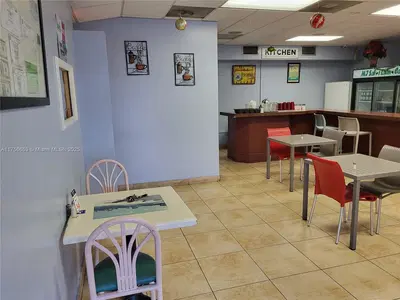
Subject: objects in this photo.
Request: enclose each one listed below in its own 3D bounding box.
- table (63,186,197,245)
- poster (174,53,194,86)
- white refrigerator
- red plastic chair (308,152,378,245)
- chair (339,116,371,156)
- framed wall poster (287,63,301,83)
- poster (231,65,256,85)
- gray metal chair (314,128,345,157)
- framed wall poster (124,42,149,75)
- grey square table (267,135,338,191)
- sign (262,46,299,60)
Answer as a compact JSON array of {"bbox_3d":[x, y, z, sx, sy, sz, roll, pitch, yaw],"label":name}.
[{"bbox_3d":[-0.532,0.814,2.372,0.820,0.750,0.780,-4,12,-15],"label":"table"},{"bbox_3d":[-0.245,-1.305,4.896,0.335,0.515,0.025,-4,12,-15],"label":"poster"},{"bbox_3d":[3.894,-0.911,8.029,0.720,1.740,0.830,-4,12,-15],"label":"white refrigerator"},{"bbox_3d":[1.598,0.515,3.372,0.530,0.850,0.470,-4,12,-15],"label":"red plastic chair"},{"bbox_3d":[3.074,-0.133,5.989,0.470,1.040,0.470,-4,12,-15],"label":"chair"},{"bbox_3d":[2.671,-2.161,8.482,0.405,0.550,0.030,-4,12,-15],"label":"framed wall poster"},{"bbox_3d":[1.202,-2.009,8.081,0.680,0.515,0.030,-4,12,-15],"label":"poster"},{"bbox_3d":[2.157,0.119,5.313,0.540,0.850,0.470,-4,12,-15],"label":"gray metal chair"},{"bbox_3d":[-0.973,-1.419,4.661,0.340,0.510,0.025,-4,12,-15],"label":"framed wall poster"},{"bbox_3d":[1.743,0.199,5.218,0.830,0.750,0.820,-4,12,-15],"label":"grey square table"},{"bbox_3d":[2.145,-2.545,7.906,1.060,0.270,0.030,-4,12,-15],"label":"sign"}]

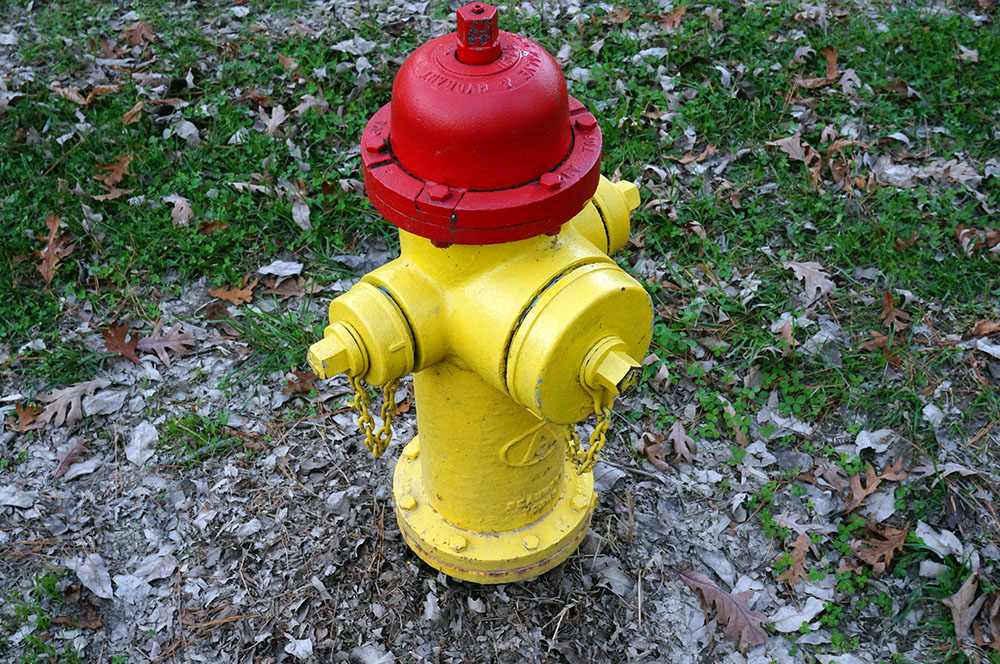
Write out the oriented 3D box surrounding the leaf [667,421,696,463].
[{"bbox_3d":[0.270,0.162,1.722,0.040,0.016,0.078,1,43,3],"label":"leaf"}]

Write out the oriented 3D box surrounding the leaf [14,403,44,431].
[{"bbox_3d":[-0.756,0.137,1.852,0.045,0.020,0.048,8,49,3],"label":"leaf"}]

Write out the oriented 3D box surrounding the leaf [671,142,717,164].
[{"bbox_3d":[0.394,-0.356,2.353,0.112,0.030,0.039,-19,53,-11],"label":"leaf"}]

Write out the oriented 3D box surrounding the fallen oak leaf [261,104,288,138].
[{"bbox_3d":[-0.455,-0.427,2.349,0.055,0.030,0.094,-4,43,-3],"label":"fallen oak leaf"}]

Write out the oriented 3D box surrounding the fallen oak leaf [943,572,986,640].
[{"bbox_3d":[0.588,0.344,1.478,0.041,0.025,0.095,30,52,30],"label":"fallen oak leaf"}]

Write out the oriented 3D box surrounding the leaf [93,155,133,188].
[{"bbox_3d":[-0.735,-0.303,2.211,0.074,0.025,0.080,-12,44,-11],"label":"leaf"}]

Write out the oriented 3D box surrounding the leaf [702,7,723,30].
[{"bbox_3d":[0.518,-0.751,2.773,0.044,0.022,0.071,-41,69,-12],"label":"leaf"}]

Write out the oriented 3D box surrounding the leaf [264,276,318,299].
[{"bbox_3d":[-0.356,-0.076,1.992,0.096,0.022,0.042,-3,43,-2],"label":"leaf"}]

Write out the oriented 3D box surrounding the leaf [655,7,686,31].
[{"bbox_3d":[0.393,-0.698,2.598,0.088,0.025,0.062,-18,45,-17],"label":"leaf"}]

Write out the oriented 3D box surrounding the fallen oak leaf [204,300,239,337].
[{"bbox_3d":[-0.462,-0.019,1.934,0.031,0.022,0.079,-20,46,-19],"label":"fallen oak leaf"}]

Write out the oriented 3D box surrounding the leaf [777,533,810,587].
[{"bbox_3d":[0.401,0.304,1.566,0.043,0.016,0.085,12,45,15],"label":"leaf"}]

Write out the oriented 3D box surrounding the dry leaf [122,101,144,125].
[{"bbox_3d":[-0.744,-0.447,2.380,0.029,0.025,0.065,9,44,12],"label":"dry leaf"}]

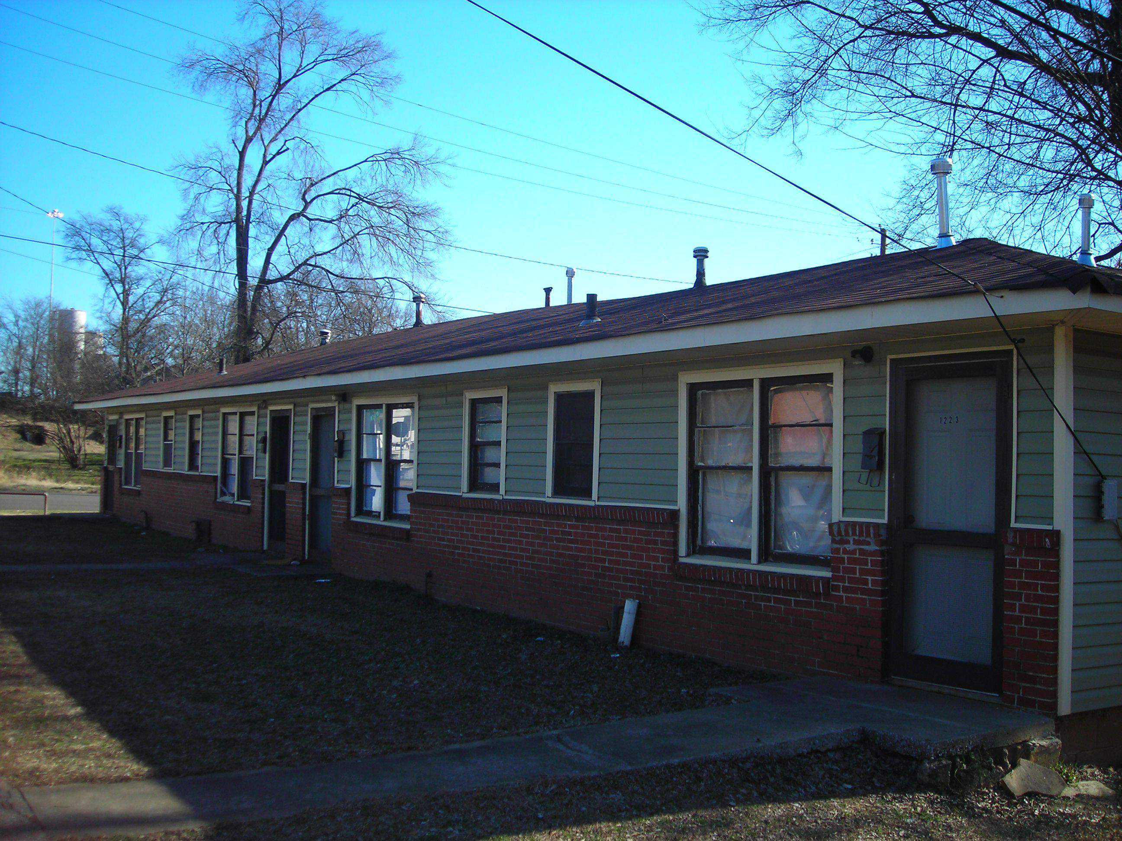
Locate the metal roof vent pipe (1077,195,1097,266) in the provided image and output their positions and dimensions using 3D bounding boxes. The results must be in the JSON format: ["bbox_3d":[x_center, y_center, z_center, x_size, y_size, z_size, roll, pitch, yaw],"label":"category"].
[{"bbox_3d":[4.591,-1.664,10.747,0.155,0.623,0.155,3,-2,-33],"label":"metal roof vent pipe"}]

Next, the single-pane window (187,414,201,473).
[{"bbox_3d":[-6.460,0.410,21.728,0.061,1.013,0.679,3,-2,-33],"label":"single-pane window"}]

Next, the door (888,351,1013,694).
[{"bbox_3d":[2.455,0.635,7.832,0.080,2.100,0.945,3,-3,-34],"label":"door"}]

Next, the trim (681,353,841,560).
[{"bbox_3d":[1.443,0.358,9.249,0.100,1.530,1.750,3,-3,-34],"label":"trim"}]

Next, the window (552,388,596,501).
[{"bbox_3d":[0.116,0.232,11.464,0.061,1.003,0.689,3,-2,-33],"label":"window"}]

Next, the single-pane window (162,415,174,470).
[{"bbox_3d":[-7.346,0.403,22.999,0.070,0.980,0.700,3,-3,-33],"label":"single-pane window"}]

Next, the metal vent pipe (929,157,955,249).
[{"bbox_3d":[3.582,-2.043,11.538,0.205,0.838,0.205,0,-2,-33],"label":"metal vent pipe"}]

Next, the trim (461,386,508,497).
[{"bbox_3d":[-0.787,0.233,12.547,0.100,1.120,0.855,3,-3,-34],"label":"trim"}]

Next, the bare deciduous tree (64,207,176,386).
[{"bbox_3d":[-23.292,-5.436,65.000,5.900,11.600,5.800,2,-2,-20],"label":"bare deciduous tree"}]

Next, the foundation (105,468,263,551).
[{"bbox_3d":[-7.099,1.499,22.559,0.203,1.074,10.322,3,-2,-33],"label":"foundation"}]

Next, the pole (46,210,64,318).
[{"bbox_3d":[-66.330,-12.355,160.000,2.300,30.200,2.300,2,-2,-23],"label":"pole"}]

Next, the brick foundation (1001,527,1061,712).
[{"bbox_3d":[2.770,1.181,7.283,0.110,1.060,0.340,3,-3,-34],"label":"brick foundation"}]

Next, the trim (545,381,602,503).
[{"bbox_3d":[0.122,0.209,11.390,0.071,1.137,0.861,3,-2,-33],"label":"trim"}]

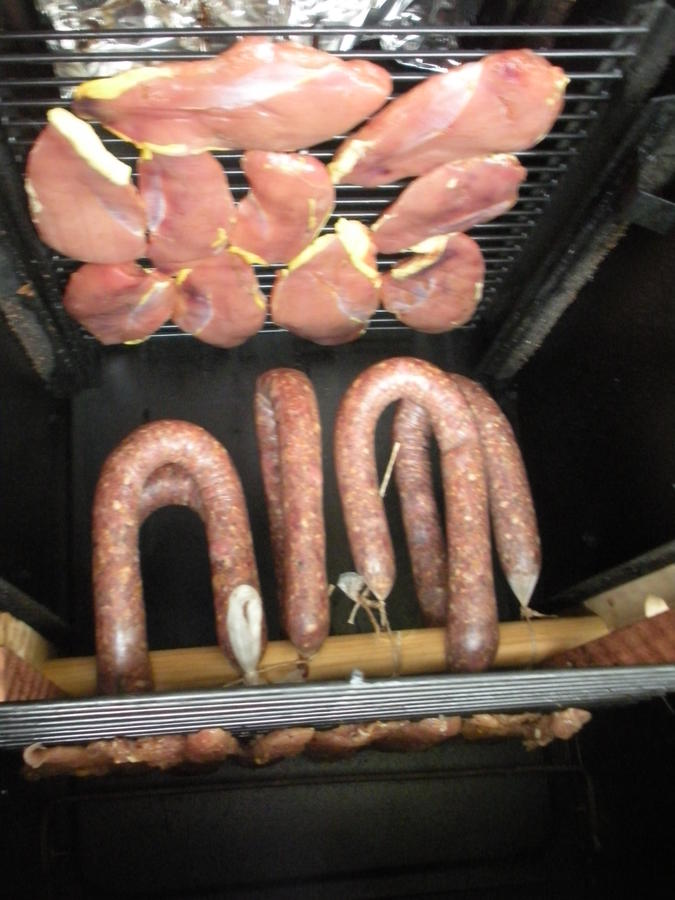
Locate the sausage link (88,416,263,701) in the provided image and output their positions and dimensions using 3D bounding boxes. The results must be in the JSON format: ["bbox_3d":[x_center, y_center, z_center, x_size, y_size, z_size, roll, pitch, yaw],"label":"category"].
[{"bbox_3d":[-0.123,0.081,0.702,0.129,0.219,0.046,-2,164,-6],"label":"sausage link"}]

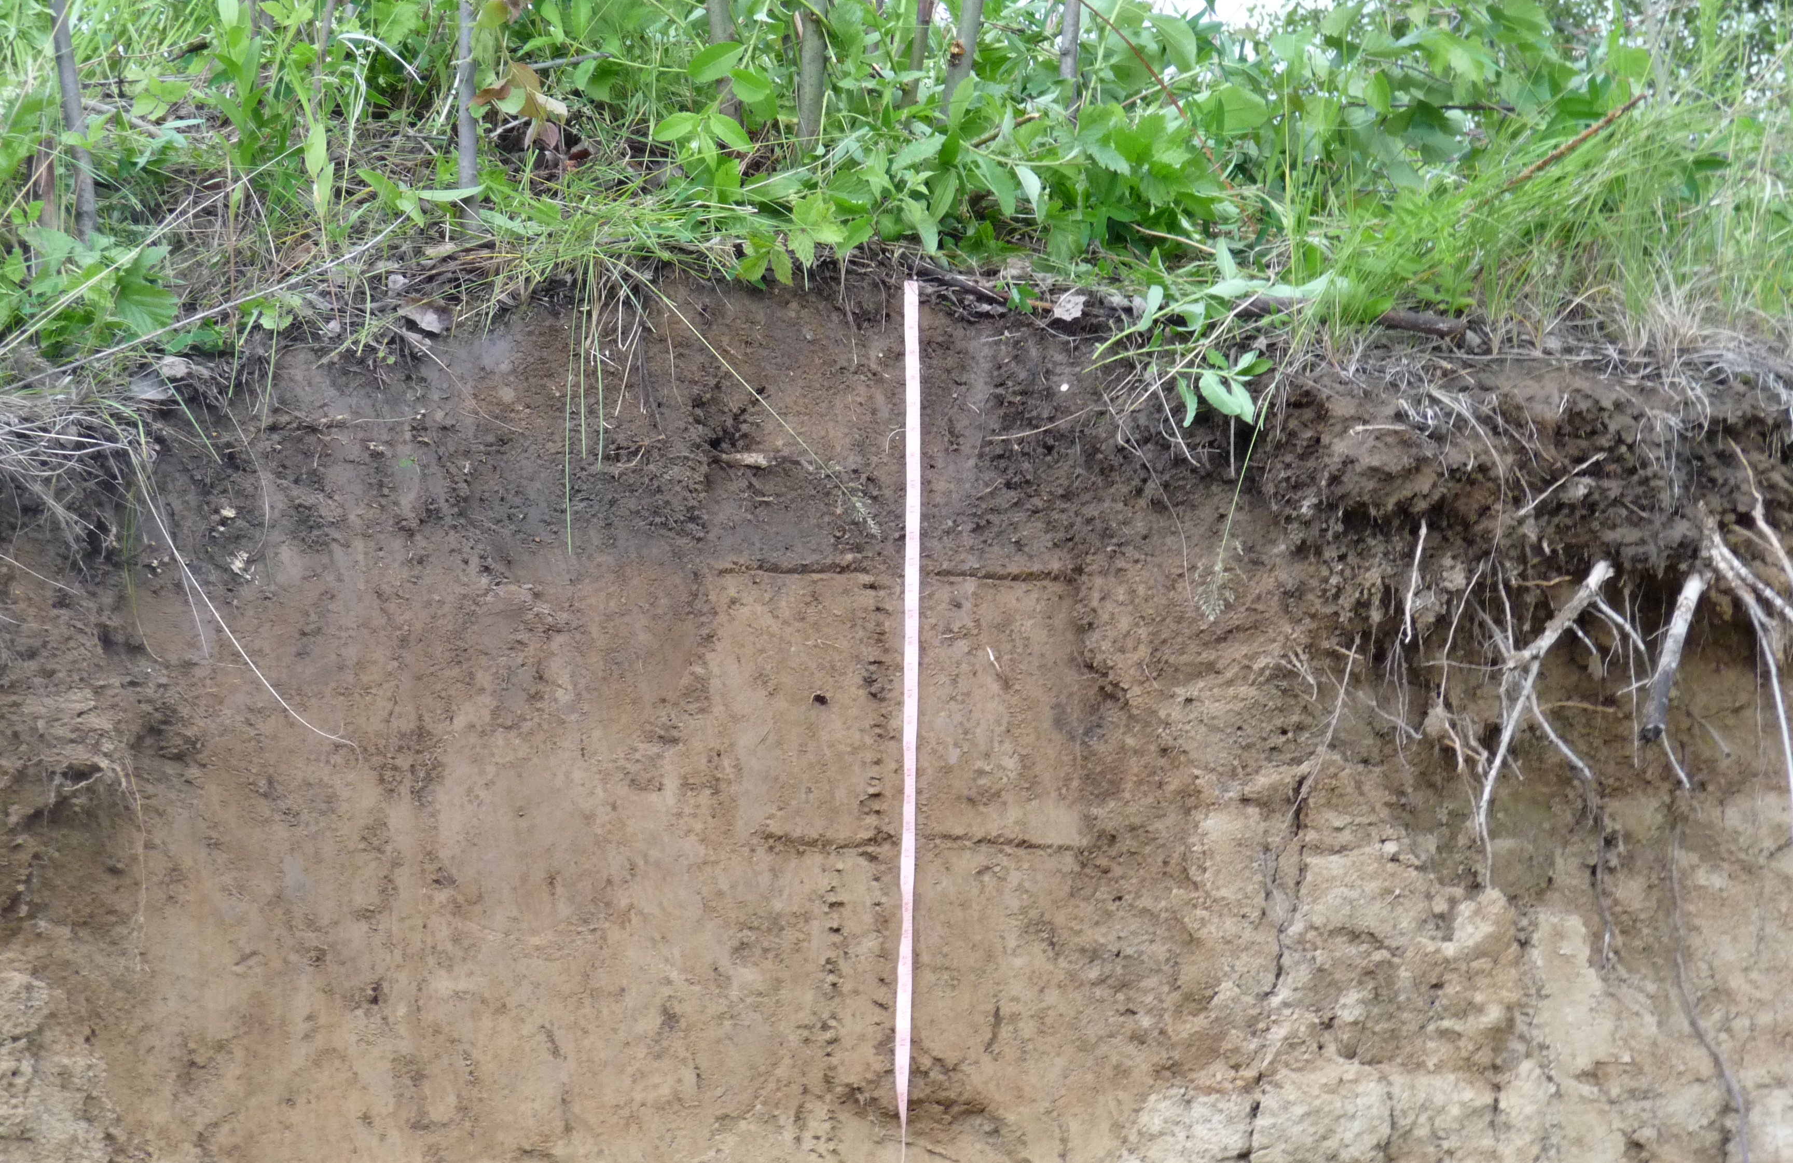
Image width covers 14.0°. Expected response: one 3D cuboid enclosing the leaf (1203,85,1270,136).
[{"bbox_3d":[0.331,-0.462,7.150,0.066,0.054,0.012,3,-31,-5],"label":"leaf"}]

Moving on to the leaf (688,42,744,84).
[{"bbox_3d":[-0.173,-0.499,7.020,0.062,0.035,0.015,-25,-24,-12],"label":"leaf"}]

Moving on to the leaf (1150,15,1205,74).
[{"bbox_3d":[0.274,-0.526,7.150,0.035,0.073,0.014,-28,-21,-19],"label":"leaf"}]

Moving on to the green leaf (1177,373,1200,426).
[{"bbox_3d":[0.271,-0.169,6.780,0.017,0.048,0.013,-11,-2,11],"label":"green leaf"}]

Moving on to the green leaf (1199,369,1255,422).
[{"bbox_3d":[0.307,-0.172,6.780,0.038,0.060,0.016,-38,0,0],"label":"green leaf"}]

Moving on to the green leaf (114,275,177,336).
[{"bbox_3d":[-0.704,-0.259,6.850,0.059,0.057,0.022,0,-17,-6],"label":"green leaf"}]

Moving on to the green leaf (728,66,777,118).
[{"bbox_3d":[-0.138,-0.469,7.000,0.041,0.061,0.018,-40,-16,-23],"label":"green leaf"}]

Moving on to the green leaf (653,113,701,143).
[{"bbox_3d":[-0.212,-0.437,7.050,0.049,0.023,0.015,-22,-20,-9],"label":"green leaf"}]

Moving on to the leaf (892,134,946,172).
[{"bbox_3d":[0.021,-0.408,6.950,0.064,0.021,0.012,-33,-28,-20],"label":"leaf"}]

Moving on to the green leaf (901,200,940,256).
[{"bbox_3d":[0.022,-0.335,6.900,0.022,0.062,0.012,-23,-22,-17],"label":"green leaf"}]

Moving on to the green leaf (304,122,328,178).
[{"bbox_3d":[-0.553,-0.410,6.960,0.021,0.052,0.012,4,-6,0],"label":"green leaf"}]

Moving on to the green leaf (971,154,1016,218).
[{"bbox_3d":[0.093,-0.378,6.970,0.029,0.076,0.012,-23,-22,-17],"label":"green leaf"}]

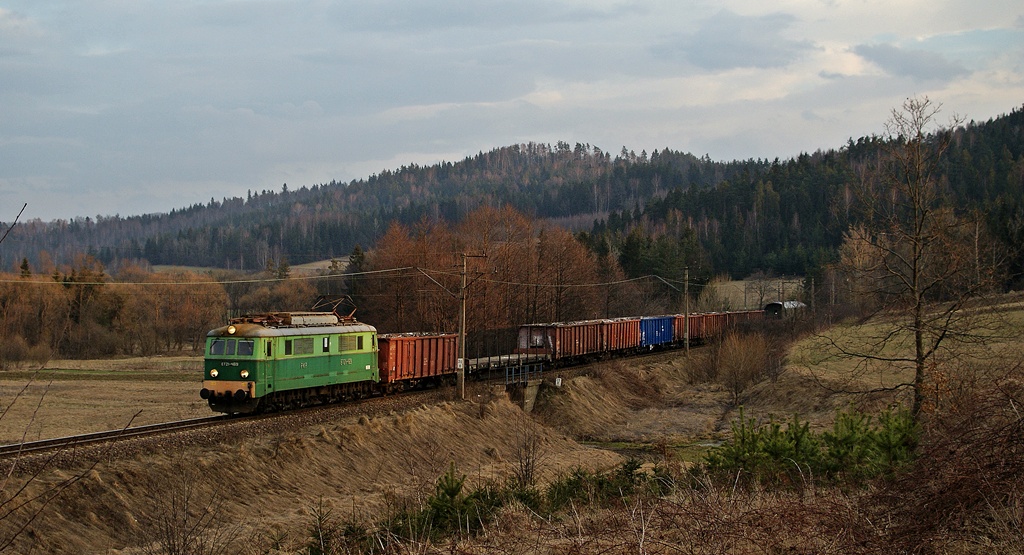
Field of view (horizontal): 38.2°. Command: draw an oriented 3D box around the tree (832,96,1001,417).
[{"bbox_3d":[12.853,-0.572,47.000,5.400,10.400,5.200,0,-1,0],"label":"tree"}]

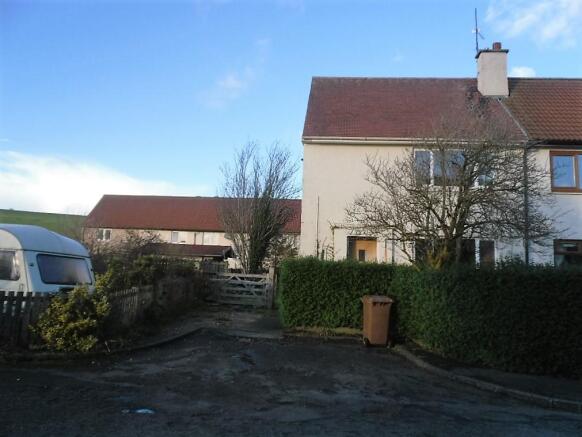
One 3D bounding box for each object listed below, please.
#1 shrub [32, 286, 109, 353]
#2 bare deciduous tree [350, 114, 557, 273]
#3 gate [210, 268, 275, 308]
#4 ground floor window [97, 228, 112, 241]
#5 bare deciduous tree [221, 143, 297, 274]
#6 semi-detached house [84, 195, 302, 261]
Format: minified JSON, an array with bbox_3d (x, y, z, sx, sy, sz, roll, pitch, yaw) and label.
[{"bbox_3d":[-3.957,1.807,8.538,1.330,1.170,1.100,2,-8,3],"label":"shrub"},{"bbox_3d":[3.844,-0.045,11.452,5.000,5.400,4.500,2,-8,3],"label":"bare deciduous tree"},{"bbox_3d":[-1.838,2.532,17.433,2.300,1.350,0.140,2,-8,3],"label":"gate"},{"bbox_3d":[-16.400,1.432,41.428,1.350,1.000,0.130,2,-8,3],"label":"ground floor window"},{"bbox_3d":[-1.461,0.141,20.809,3.600,7.200,3.400,2,-8,3],"label":"bare deciduous tree"},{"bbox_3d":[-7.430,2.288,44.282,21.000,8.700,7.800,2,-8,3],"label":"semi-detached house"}]

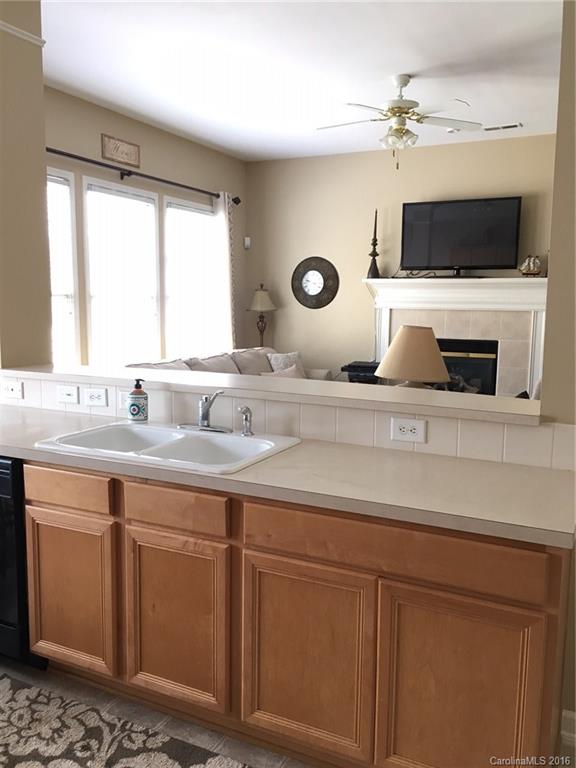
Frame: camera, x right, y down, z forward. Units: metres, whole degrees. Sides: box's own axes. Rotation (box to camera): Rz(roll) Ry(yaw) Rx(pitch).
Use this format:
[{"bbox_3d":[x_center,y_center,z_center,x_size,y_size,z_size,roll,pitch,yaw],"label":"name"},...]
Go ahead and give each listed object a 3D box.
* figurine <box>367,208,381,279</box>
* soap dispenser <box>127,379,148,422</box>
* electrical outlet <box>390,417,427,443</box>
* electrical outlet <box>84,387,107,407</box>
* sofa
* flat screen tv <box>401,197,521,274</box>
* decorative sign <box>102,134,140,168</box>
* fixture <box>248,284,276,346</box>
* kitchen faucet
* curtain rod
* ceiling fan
[{"bbox_3d":[0.975,-1.558,7.215,0.136,0.770,0.136,4,8,27],"label":"figurine"},{"bbox_3d":[-0.652,0.073,2.785,0.086,0.180,0.085,1,7,0],"label":"soap dispenser"},{"bbox_3d":[0.435,0.168,2.313,0.130,0.083,0.012,4,8,26],"label":"electrical outlet"},{"bbox_3d":[-0.894,0.064,2.992,0.124,0.080,0.012,4,8,27],"label":"electrical outlet"},{"bbox_3d":[-0.512,0.210,6.066,0.950,0.925,2.500,4,8,27],"label":"sofa"},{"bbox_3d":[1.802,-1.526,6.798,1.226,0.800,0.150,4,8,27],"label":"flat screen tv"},{"bbox_3d":[-1.550,-2.167,6.020,0.020,0.218,0.523,4,8,27],"label":"decorative sign"},{"bbox_3d":[-0.297,-0.314,7.332,0.400,1.620,0.400,4,8,26],"label":"fixture"},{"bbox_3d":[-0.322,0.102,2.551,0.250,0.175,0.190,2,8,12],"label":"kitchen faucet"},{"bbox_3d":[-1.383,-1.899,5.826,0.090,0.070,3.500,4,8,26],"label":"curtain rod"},{"bbox_3d":[0.823,-1.970,4.687,1.270,0.510,1.270,4,8,26],"label":"ceiling fan"}]

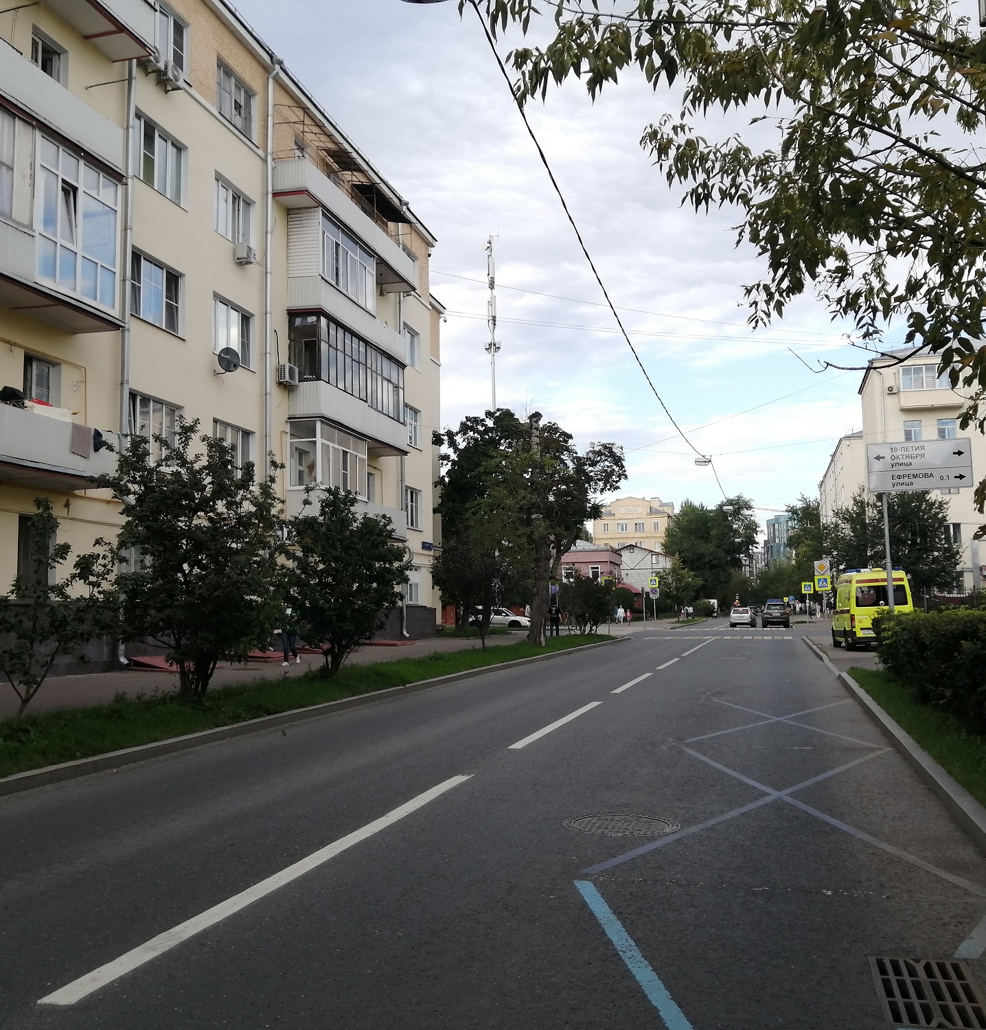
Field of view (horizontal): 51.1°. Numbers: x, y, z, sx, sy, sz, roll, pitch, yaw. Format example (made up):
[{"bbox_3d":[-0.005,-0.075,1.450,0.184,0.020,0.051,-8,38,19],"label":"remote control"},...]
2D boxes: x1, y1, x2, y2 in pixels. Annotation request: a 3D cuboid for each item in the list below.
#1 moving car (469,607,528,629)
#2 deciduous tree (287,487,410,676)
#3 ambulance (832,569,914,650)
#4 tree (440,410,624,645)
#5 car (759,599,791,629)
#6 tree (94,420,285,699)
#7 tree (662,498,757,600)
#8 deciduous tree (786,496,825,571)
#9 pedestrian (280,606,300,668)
[{"bbox_3d":[0.394,6.658,66.398,4.450,1.460,1.750,-2,-5,11],"label":"moving car"},{"bbox_3d":[-3.392,1.543,24.236,2.898,4.451,2.666,0,-5,-8],"label":"deciduous tree"},{"bbox_3d":[14.325,3.634,39.062,2.080,2.850,5.950,-2,-5,14],"label":"ambulance"},{"bbox_3d":[1.664,0.490,41.873,7.569,9.601,6.963,-1,-5,2],"label":"tree"},{"bbox_3d":[20.456,7.316,74.791,1.900,1.740,4.650,-2,-5,14],"label":"car"},{"bbox_3d":[-5.410,0.770,18.288,3.427,4.968,3.153,1,-5,-16],"label":"tree"},{"bbox_3d":[27.894,5.512,131.322,12.357,15.069,11.368,-2,-5,12],"label":"tree"},{"bbox_3d":[37.858,4.996,124.343,5.461,14.602,5.461,-2,-5,17],"label":"deciduous tree"},{"bbox_3d":[-5.687,3.395,29.030,0.550,1.680,0.500,-2,-5,14],"label":"pedestrian"}]

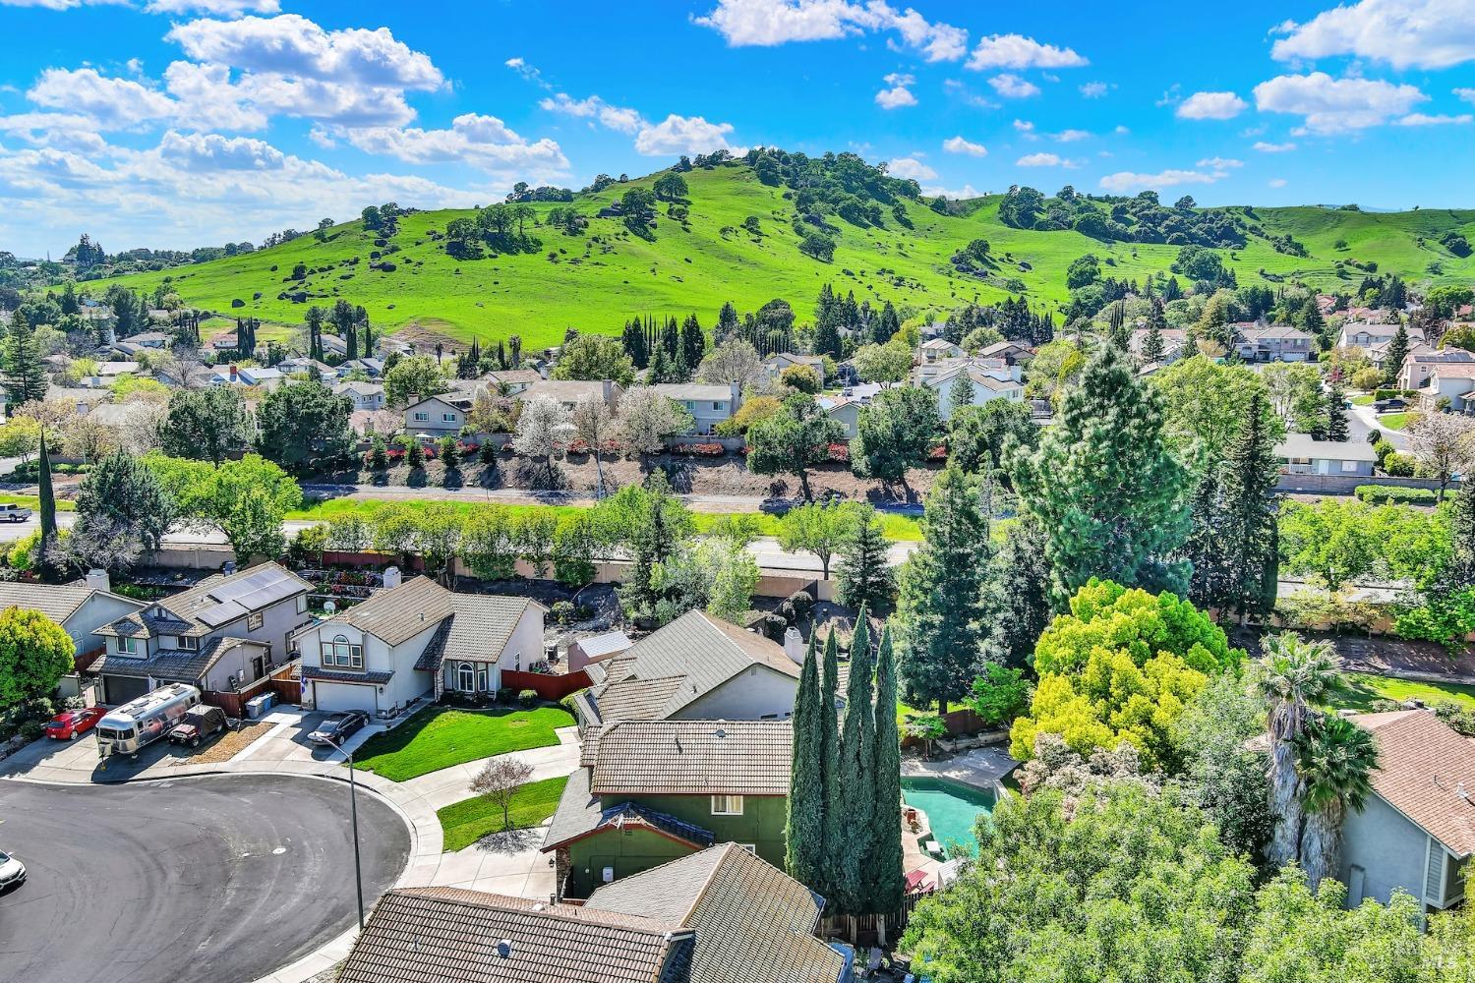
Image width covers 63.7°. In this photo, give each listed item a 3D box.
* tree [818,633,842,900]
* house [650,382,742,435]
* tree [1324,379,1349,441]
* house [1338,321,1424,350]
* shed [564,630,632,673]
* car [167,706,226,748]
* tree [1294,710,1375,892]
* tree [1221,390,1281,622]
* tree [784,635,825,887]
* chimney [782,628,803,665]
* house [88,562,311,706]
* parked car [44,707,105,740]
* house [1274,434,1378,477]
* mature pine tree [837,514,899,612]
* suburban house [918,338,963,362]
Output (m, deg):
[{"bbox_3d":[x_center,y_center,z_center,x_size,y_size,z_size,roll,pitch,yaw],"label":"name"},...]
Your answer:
[{"bbox_3d":[4.324,13.267,54.099,1.600,14.850,1.600,0,9,0],"label":"tree"},{"bbox_3d":[-5.761,-12.671,185.147,13.360,7.600,10.800,2,9,15],"label":"house"},{"bbox_3d":[93.610,-12.630,185.630,4.100,11.400,4.100,0,10,0],"label":"tree"},{"bbox_3d":[150.358,-35.153,277.926,15.860,7.900,12.000,3,10,20],"label":"house"},{"bbox_3d":[-10.618,12.888,92.778,4.200,2.750,3.000,-9,13,-41],"label":"shed"},{"bbox_3d":[-36.619,15.919,80.678,1.700,1.880,3.850,2,13,14],"label":"car"},{"bbox_3d":[27.400,15.410,55.075,3.500,10.359,3.500,4,11,26],"label":"tree"},{"bbox_3d":[43.510,1.520,100.800,5.300,20.300,5.300,0,10,0],"label":"tree"},{"bbox_3d":[3.397,13.216,54.279,2.000,14.900,2.000,0,9,0],"label":"tree"},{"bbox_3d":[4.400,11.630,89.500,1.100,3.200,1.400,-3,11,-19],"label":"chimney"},{"bbox_3d":[-40.950,10.720,93.250,10.600,7.700,16.800,2,10,14],"label":"house"},{"bbox_3d":[-45.724,15.913,82.280,1.770,1.450,4.200,2,13,14],"label":"parked car"},{"bbox_3d":[77.813,-4.925,161.652,14.300,4.600,10.500,1,10,8],"label":"house"},{"bbox_3d":[11.590,6.237,105.673,5.500,9.135,5.500,1,10,6],"label":"mature pine tree"},{"bbox_3d":[45.480,-30.510,265.740,10.500,7.400,10.500,4,11,20],"label":"suburban house"}]

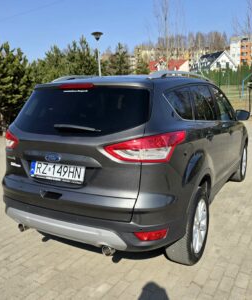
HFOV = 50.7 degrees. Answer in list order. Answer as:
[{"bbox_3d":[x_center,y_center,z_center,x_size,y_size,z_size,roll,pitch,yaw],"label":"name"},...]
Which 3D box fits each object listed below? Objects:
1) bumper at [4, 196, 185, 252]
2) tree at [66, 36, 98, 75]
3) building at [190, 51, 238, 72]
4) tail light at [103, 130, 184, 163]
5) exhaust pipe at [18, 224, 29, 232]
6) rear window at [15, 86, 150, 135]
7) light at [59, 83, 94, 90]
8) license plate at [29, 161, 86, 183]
[{"bbox_3d":[-0.452,0.536,2.132,1.780,0.340,0.420,4,11,30],"label":"bumper"},{"bbox_3d":[-2.455,-4.430,15.000,2.300,4.300,2.300,-3,10,-8],"label":"tree"},{"bbox_3d":[23.307,-22.517,70.000,8.300,7.600,10.500,-5,11,-19],"label":"building"},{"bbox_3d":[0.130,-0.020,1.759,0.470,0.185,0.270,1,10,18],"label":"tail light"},{"bbox_3d":[-0.869,0.659,2.303,0.080,0.076,0.120,4,11,30],"label":"exhaust pipe"},{"bbox_3d":[-0.419,-0.297,2.096,1.310,0.430,0.130,4,-19,30],"label":"rear window"},{"bbox_3d":[-0.404,-0.495,2.081,0.355,0.042,0.050,4,11,30],"label":"light"},{"bbox_3d":[-0.515,0.158,1.966,0.520,0.116,0.020,4,4,30],"label":"license plate"}]

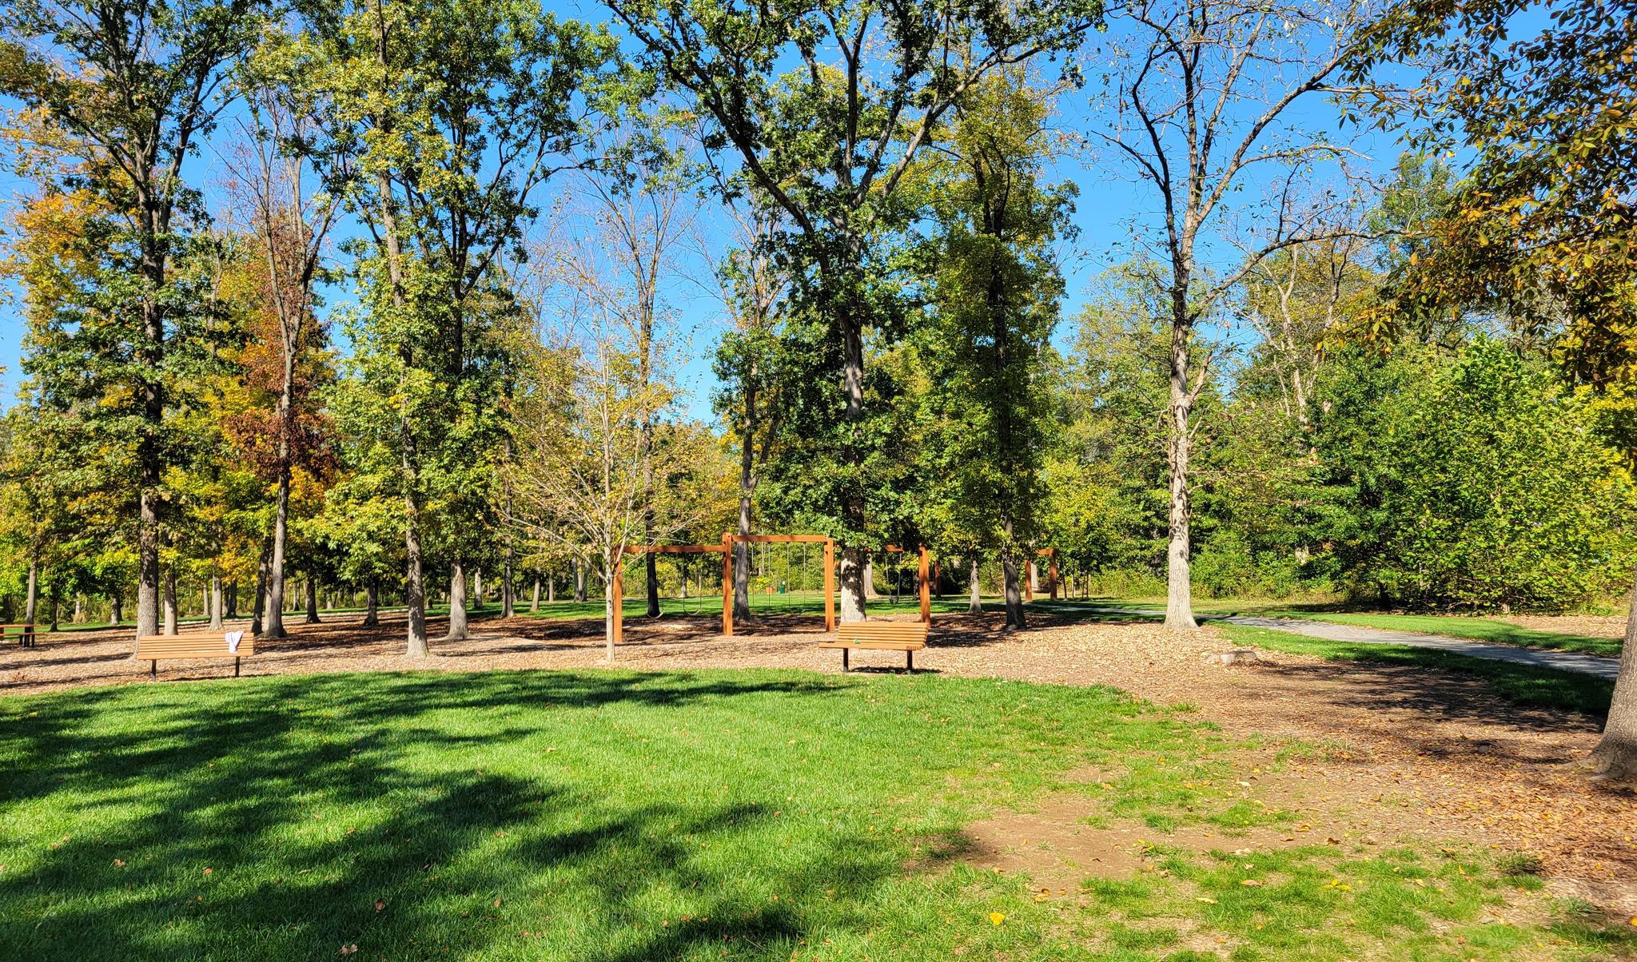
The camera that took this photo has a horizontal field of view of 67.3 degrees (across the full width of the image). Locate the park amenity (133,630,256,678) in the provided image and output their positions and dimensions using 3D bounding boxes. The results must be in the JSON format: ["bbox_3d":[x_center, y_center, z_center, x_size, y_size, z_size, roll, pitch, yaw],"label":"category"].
[{"bbox_3d":[-11.100,3.152,21.979,1.830,0.810,0.620,1,-5,-26],"label":"park amenity"}]

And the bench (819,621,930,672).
[{"bbox_3d":[0.905,2.723,20.037,1.830,0.810,0.620,-5,-6,40],"label":"bench"}]

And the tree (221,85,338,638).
[{"bbox_3d":[-17.175,-3.969,39.222,3.498,17.850,3.498,1,-5,-24],"label":"tree"}]

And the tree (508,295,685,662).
[{"bbox_3d":[-4.439,-0.094,24.597,3.349,7.350,3.349,0,-5,-10],"label":"tree"}]

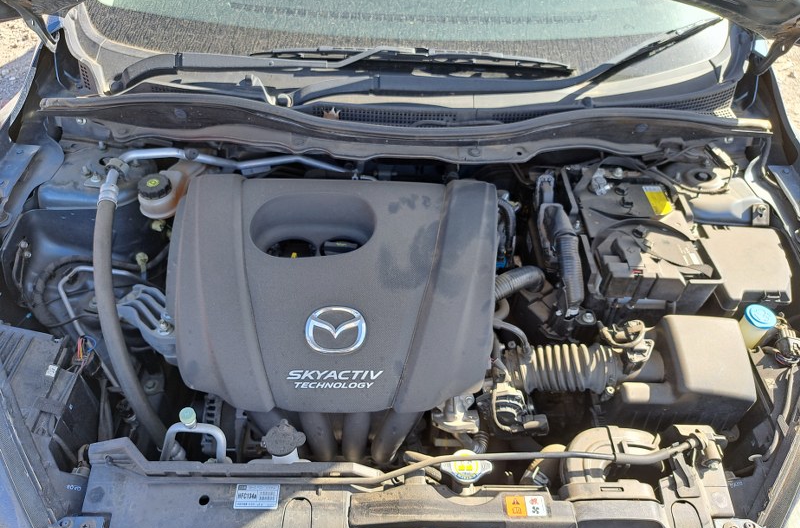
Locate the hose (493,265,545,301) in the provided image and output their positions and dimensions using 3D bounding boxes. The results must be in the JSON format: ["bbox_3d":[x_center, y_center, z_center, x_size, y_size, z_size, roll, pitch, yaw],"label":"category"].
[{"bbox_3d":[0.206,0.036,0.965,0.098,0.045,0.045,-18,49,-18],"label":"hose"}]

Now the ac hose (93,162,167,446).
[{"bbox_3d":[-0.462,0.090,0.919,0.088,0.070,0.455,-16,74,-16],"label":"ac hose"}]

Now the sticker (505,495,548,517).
[{"bbox_3d":[0.164,0.314,0.720,0.053,0.002,0.028,1,61,-1],"label":"sticker"}]

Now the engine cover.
[{"bbox_3d":[-0.108,0.041,0.900,0.505,0.115,0.400,1,64,-1],"label":"engine cover"}]

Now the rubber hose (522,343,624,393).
[{"bbox_3d":[0.275,0.169,0.895,0.170,0.078,0.078,1,46,-1],"label":"rubber hose"}]

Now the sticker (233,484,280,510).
[{"bbox_3d":[-0.189,0.307,0.730,0.058,0.002,0.033,1,61,-1],"label":"sticker"}]

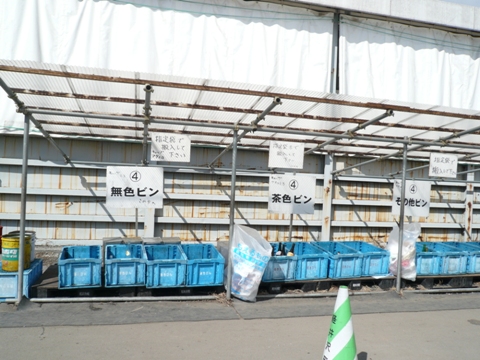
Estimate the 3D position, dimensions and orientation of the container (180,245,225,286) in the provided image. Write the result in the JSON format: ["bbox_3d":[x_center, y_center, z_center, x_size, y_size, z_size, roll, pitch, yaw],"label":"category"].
[{"bbox_3d":[-0.488,1.065,4.861,0.440,0.320,0.675,2,1,-15],"label":"container"}]

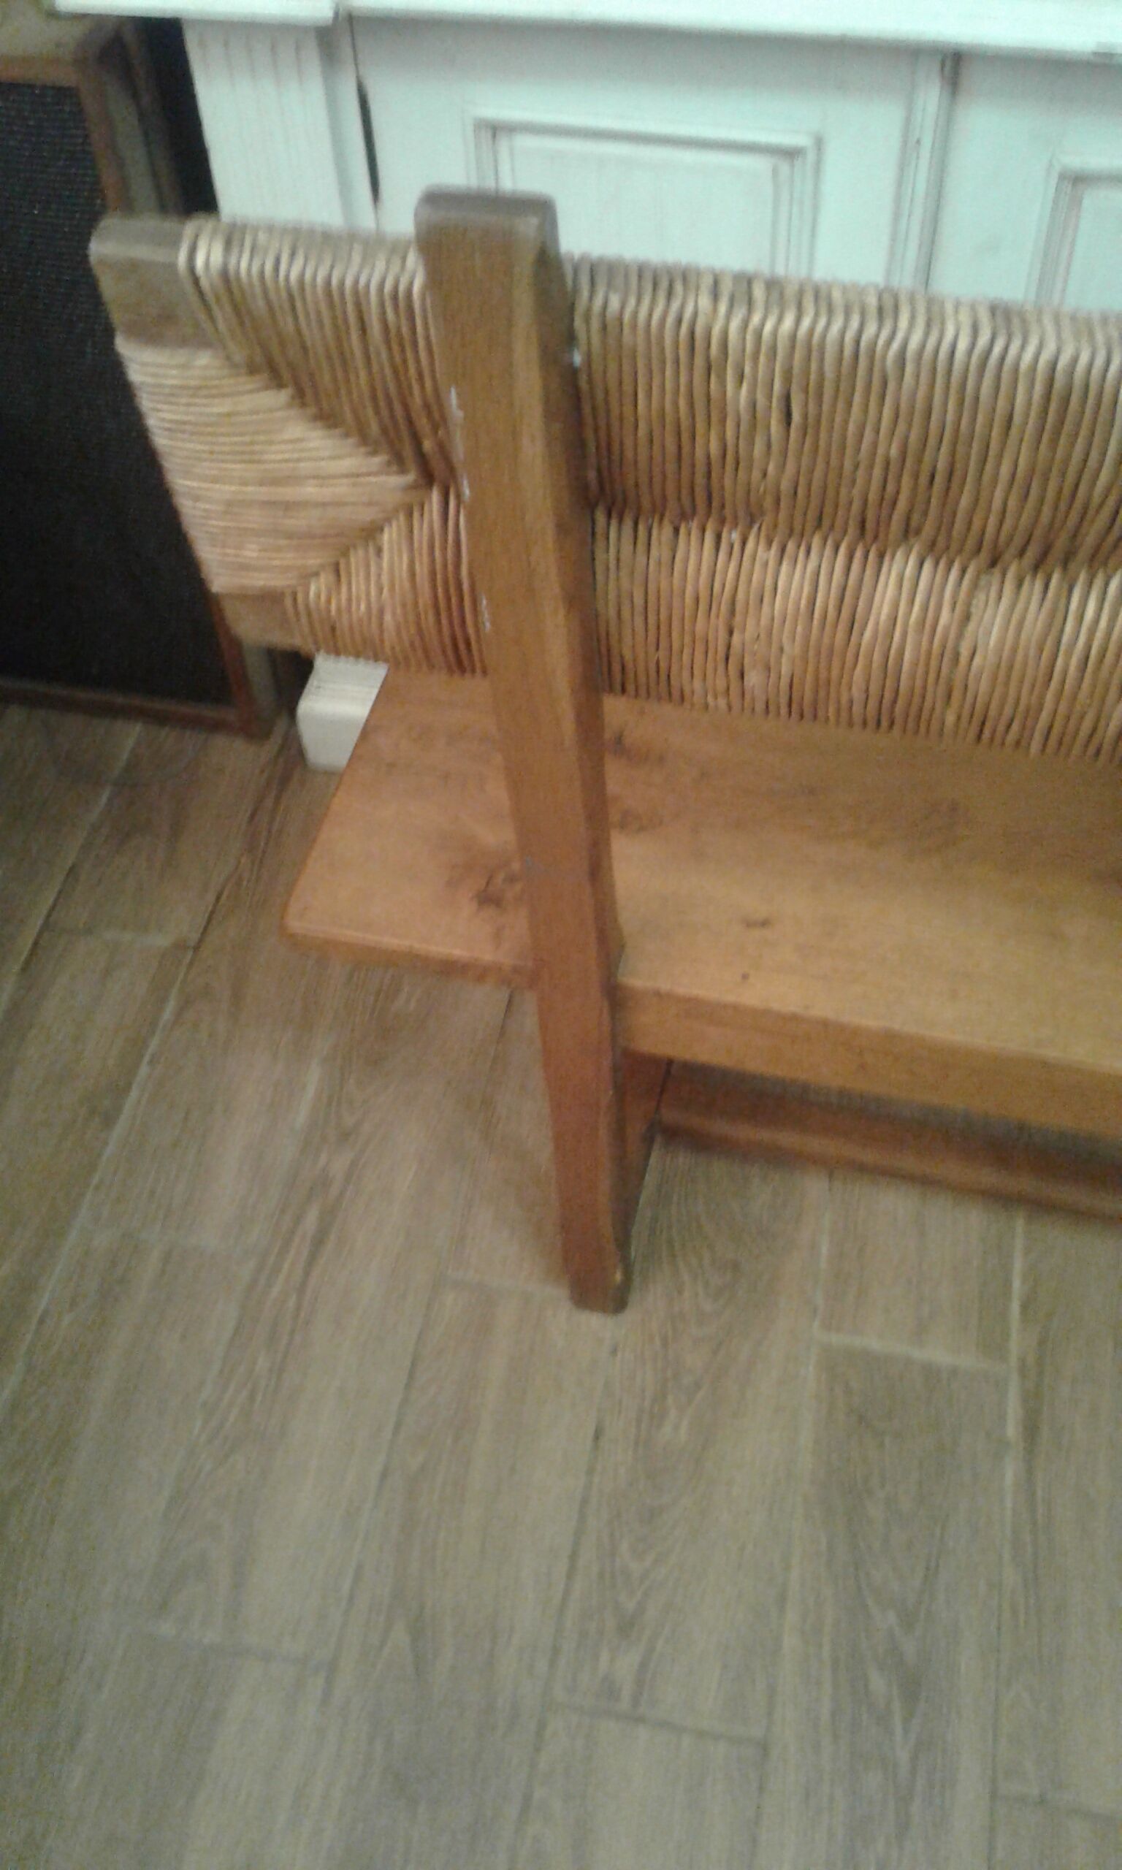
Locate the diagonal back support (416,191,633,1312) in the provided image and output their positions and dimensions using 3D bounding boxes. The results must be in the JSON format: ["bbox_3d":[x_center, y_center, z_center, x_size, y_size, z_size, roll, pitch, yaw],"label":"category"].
[{"bbox_3d":[0.006,0.010,0.934,0.047,0.935,0.055,12,55,13],"label":"diagonal back support"}]

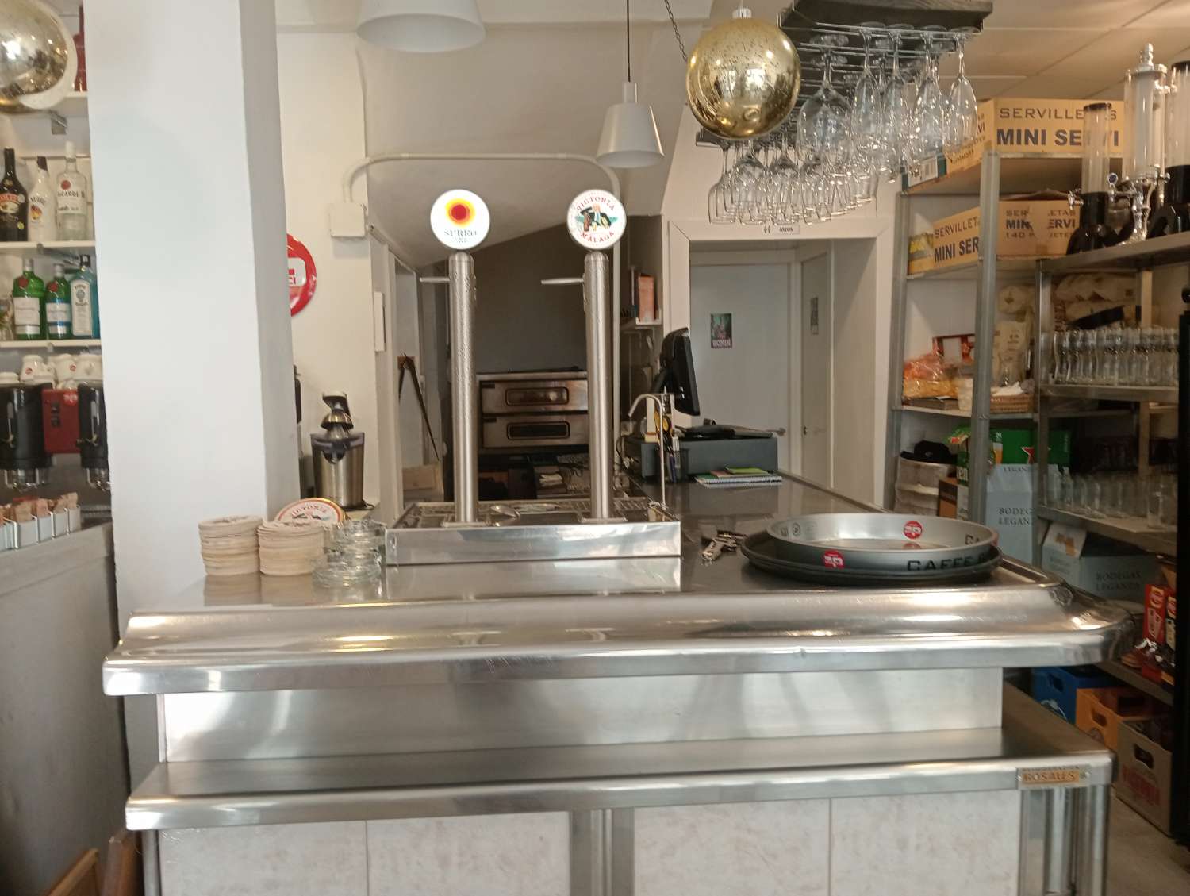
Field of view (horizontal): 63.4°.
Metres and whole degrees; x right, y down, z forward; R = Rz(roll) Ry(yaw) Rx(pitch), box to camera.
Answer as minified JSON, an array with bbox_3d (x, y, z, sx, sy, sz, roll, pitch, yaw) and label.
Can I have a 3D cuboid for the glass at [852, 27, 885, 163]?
[{"bbox_3d":[0.512,-0.672,1.810,0.061,0.235,0.061,-1,5,-4],"label":"glass"}]

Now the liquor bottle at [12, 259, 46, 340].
[{"bbox_3d":[-1.632,-0.428,2.780,0.084,0.232,0.084,-3,5,-21],"label":"liquor bottle"}]

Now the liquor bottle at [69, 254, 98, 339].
[{"bbox_3d":[-1.488,-0.444,2.820,0.076,0.250,0.062,-1,5,-4],"label":"liquor bottle"}]

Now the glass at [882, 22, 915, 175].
[{"bbox_3d":[0.570,-0.668,1.810,0.061,0.235,0.061,-1,5,-4],"label":"glass"}]

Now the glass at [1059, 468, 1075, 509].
[{"bbox_3d":[1.686,0.146,3.440,0.060,0.152,0.060,-1,5,-4],"label":"glass"}]

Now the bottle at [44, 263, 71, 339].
[{"bbox_3d":[-1.595,-0.435,2.870,0.084,0.232,0.084,-2,5,-19],"label":"bottle"}]

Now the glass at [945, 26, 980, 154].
[{"bbox_3d":[0.721,-0.698,1.900,0.065,0.225,0.065,-1,5,-4],"label":"glass"}]

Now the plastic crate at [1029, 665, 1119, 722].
[{"bbox_3d":[1.943,0.960,3.672,0.400,0.284,0.292,-1,5,-4],"label":"plastic crate"}]

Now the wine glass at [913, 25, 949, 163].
[{"bbox_3d":[0.629,-0.665,1.810,0.061,0.235,0.061,-1,5,-4],"label":"wine glass"}]

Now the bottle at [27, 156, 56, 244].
[{"bbox_3d":[-1.645,-0.733,2.870,0.076,0.272,0.076,-2,5,-11],"label":"bottle"}]

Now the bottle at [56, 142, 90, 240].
[{"bbox_3d":[-1.530,-0.751,2.820,0.080,0.287,0.080,-2,5,-14],"label":"bottle"}]

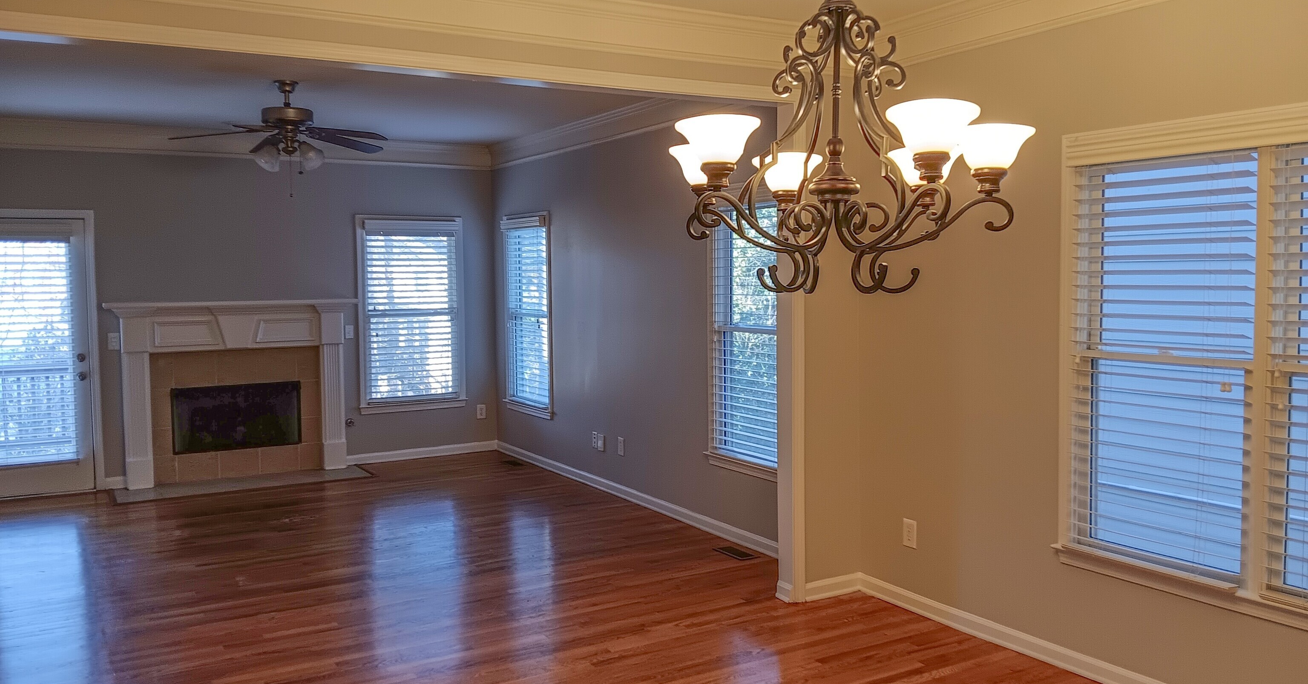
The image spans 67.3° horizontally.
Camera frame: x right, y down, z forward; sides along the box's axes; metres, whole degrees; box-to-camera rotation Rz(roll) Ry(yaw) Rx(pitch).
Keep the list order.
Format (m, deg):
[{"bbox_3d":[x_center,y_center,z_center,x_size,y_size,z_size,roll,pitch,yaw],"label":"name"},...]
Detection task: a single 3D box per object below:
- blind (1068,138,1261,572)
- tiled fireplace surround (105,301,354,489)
[{"bbox_3d":[1.855,0.080,3.636,0.060,1.517,0.692,-3,5,-32],"label":"blind"},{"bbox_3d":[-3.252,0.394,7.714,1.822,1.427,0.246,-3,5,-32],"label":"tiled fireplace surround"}]

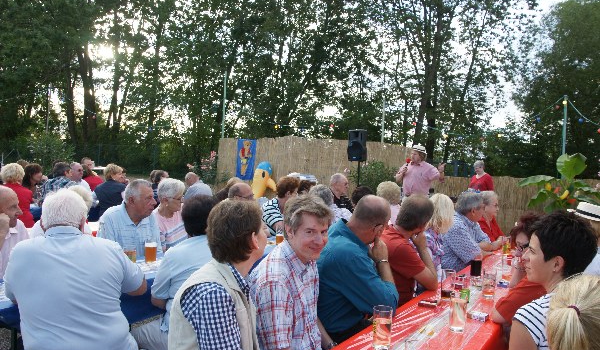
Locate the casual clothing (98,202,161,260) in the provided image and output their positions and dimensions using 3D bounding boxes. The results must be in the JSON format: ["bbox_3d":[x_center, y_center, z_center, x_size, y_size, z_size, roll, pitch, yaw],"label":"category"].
[{"bbox_3d":[-1.147,0.431,3.037,0.430,0.480,0.290,2,2,-30],"label":"casual clothing"}]

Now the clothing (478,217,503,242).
[{"bbox_3d":[1.652,0.594,3.956,0.310,0.460,0.410,4,2,30],"label":"clothing"}]

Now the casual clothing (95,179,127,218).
[{"bbox_3d":[-2.359,0.327,5.607,0.410,0.530,0.310,4,2,30],"label":"casual clothing"}]

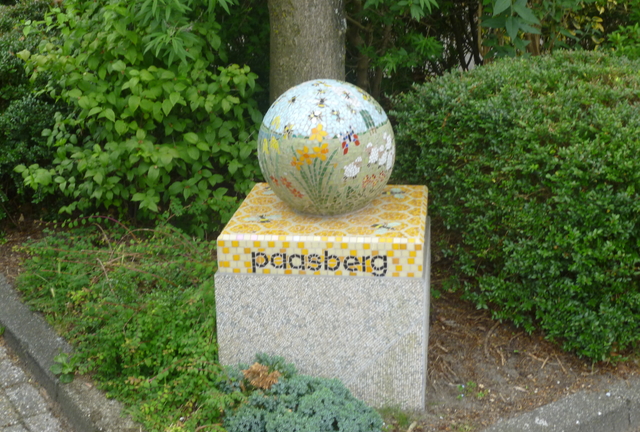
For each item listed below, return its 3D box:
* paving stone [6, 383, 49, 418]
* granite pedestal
[{"bbox_3d":[-0.929,0.615,3.224,0.091,0.070,0.215,-10,21,-30],"label":"paving stone"},{"bbox_3d":[0.040,0.228,3.223,0.602,0.513,0.624,1,17,7],"label":"granite pedestal"}]

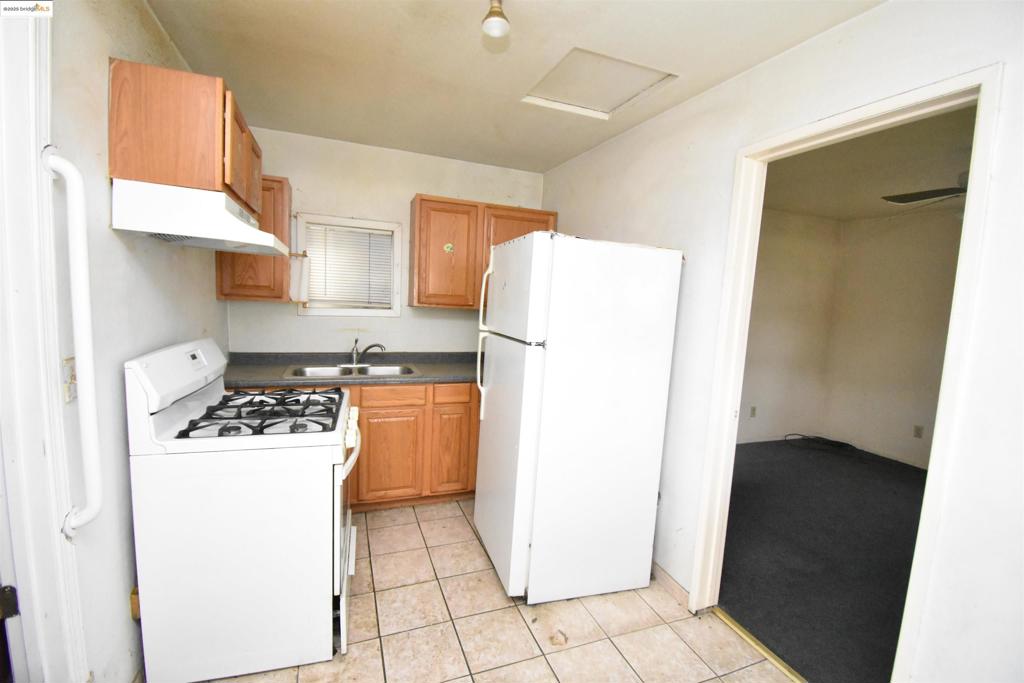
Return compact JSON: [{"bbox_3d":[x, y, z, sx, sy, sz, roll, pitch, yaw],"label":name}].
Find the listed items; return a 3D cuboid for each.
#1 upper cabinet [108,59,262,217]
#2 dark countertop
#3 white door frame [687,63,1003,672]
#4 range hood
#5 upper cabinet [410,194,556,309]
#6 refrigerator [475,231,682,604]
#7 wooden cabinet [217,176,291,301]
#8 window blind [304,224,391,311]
[{"bbox_3d":[-1.266,-0.752,1.759,0.325,0.365,0.750,0,7,-23],"label":"upper cabinet"},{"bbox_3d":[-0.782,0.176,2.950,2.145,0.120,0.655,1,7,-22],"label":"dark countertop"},{"bbox_3d":[1.113,0.287,1.589,0.150,2.117,0.792,1,7,-22],"label":"white door frame"},{"bbox_3d":[-1.222,-0.485,1.806,0.450,0.170,0.740,0,7,-23],"label":"range hood"},{"bbox_3d":[-0.216,-0.631,3.253,1.062,0.762,0.325,1,7,-22],"label":"upper cabinet"},{"bbox_3d":[0.277,0.370,2.331,0.790,1.710,0.700,1,6,-18],"label":"refrigerator"},{"bbox_3d":[-1.615,-0.636,2.691,0.379,0.759,0.325,1,7,-22],"label":"wooden cabinet"},{"bbox_3d":[-1.164,-0.529,3.079,0.584,0.580,0.040,1,7,-22],"label":"window blind"}]

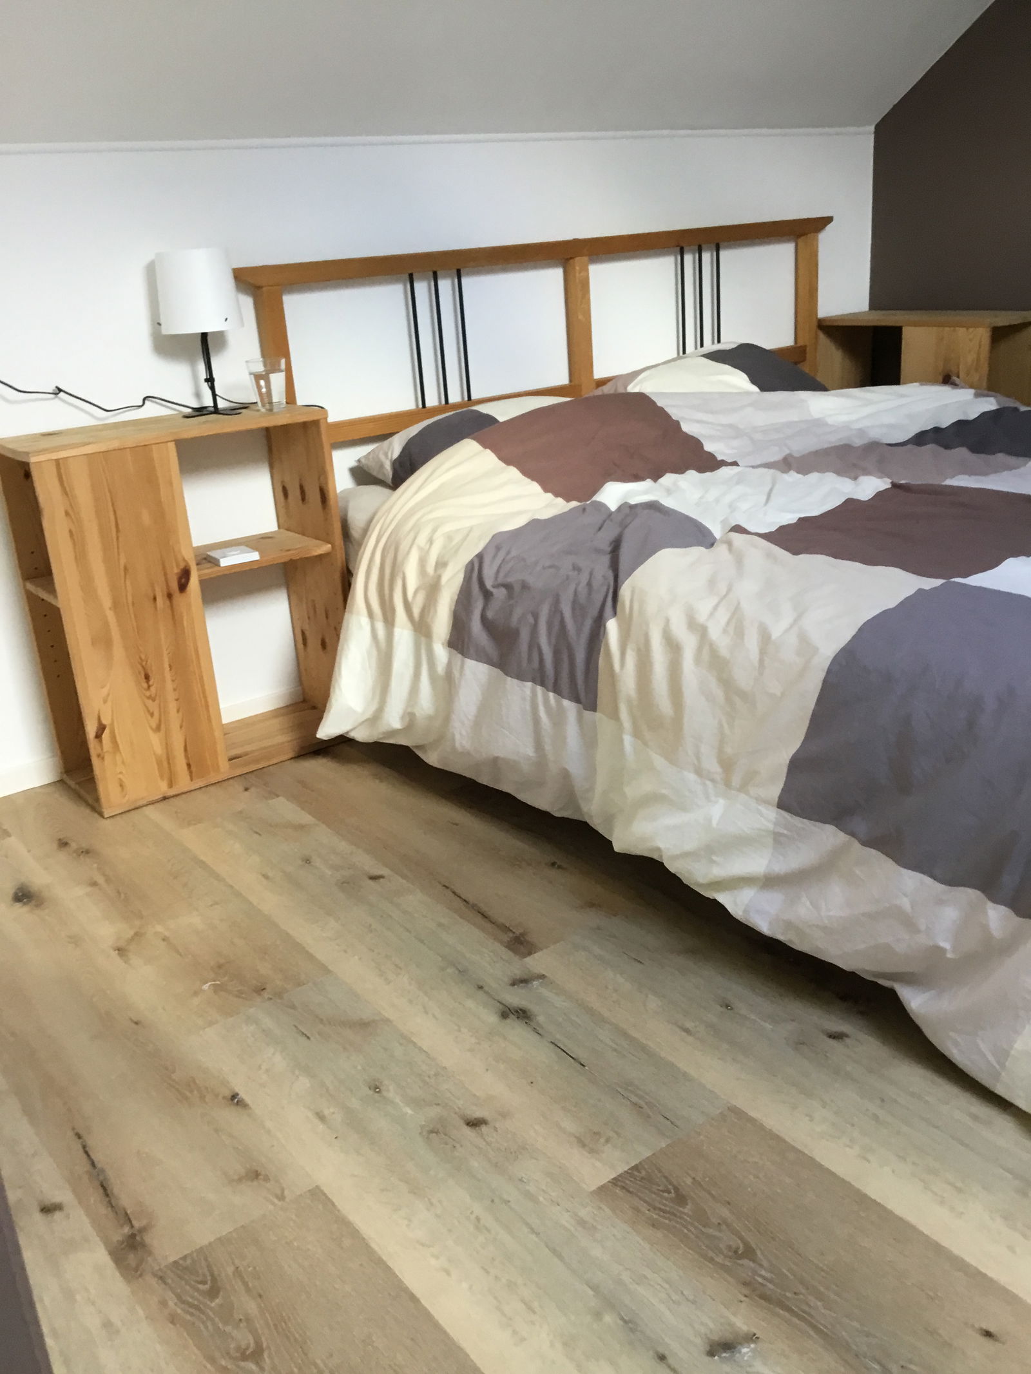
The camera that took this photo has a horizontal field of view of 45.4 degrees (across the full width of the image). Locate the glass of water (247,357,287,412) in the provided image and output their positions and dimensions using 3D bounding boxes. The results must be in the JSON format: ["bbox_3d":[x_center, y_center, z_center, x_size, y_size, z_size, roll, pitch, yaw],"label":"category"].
[{"bbox_3d":[-0.502,-0.617,2.513,0.080,0.098,0.080,-18,24,-33],"label":"glass of water"}]

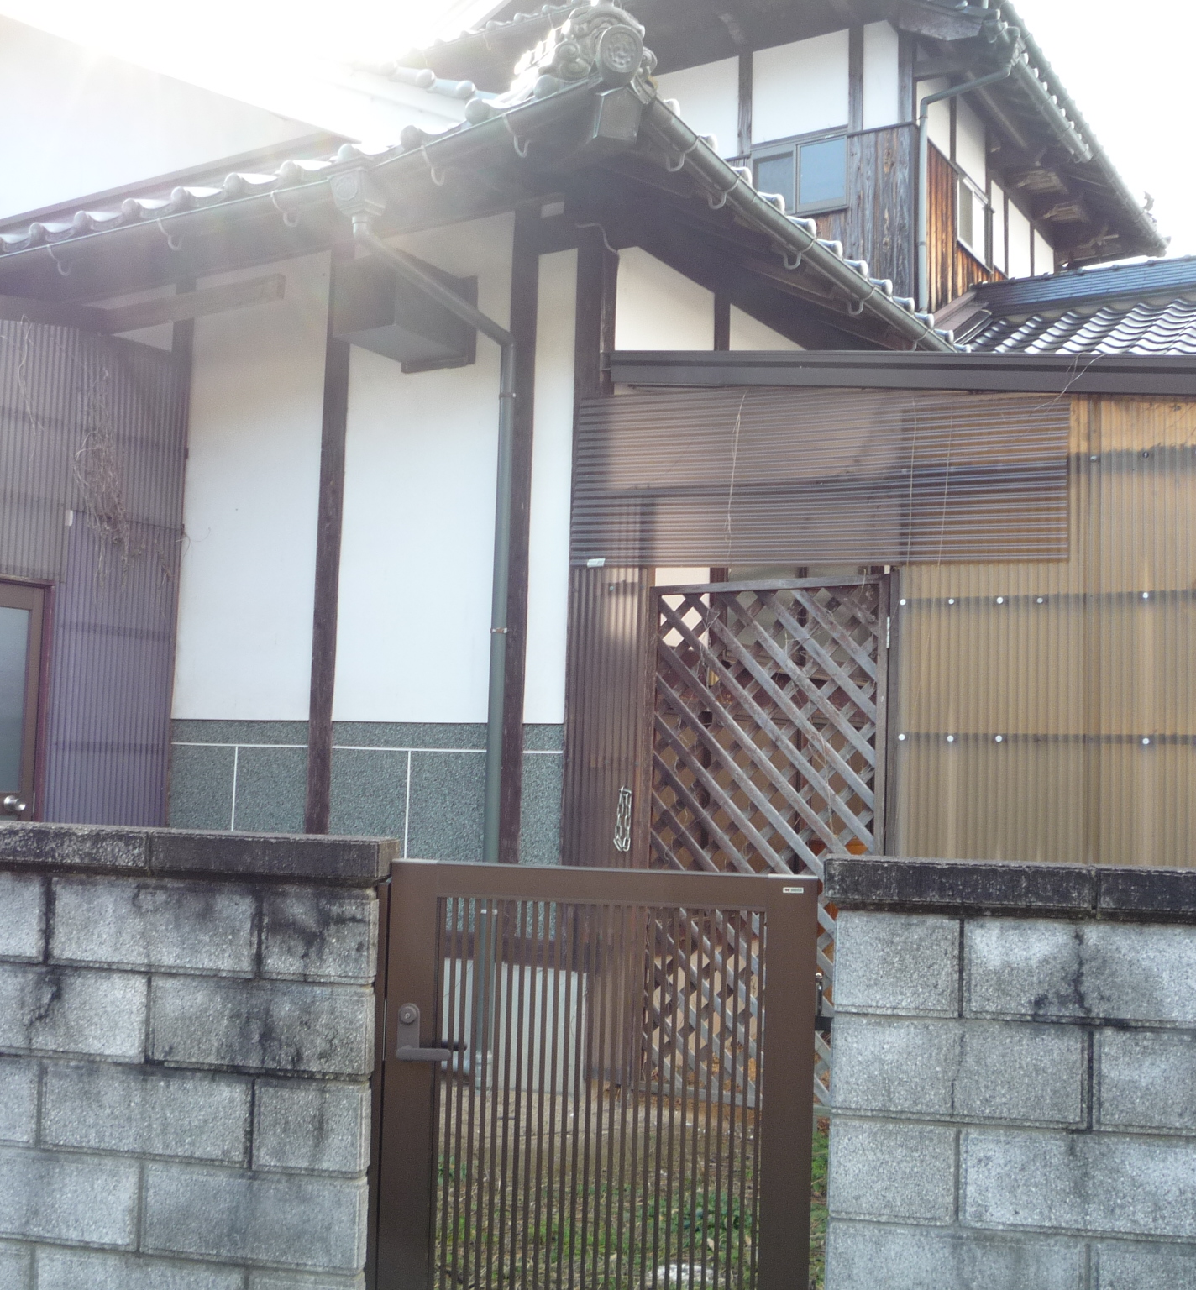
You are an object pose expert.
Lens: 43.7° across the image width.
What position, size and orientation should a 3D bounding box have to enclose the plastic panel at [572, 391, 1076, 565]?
[{"bbox_3d":[0.698,-0.602,5.171,1.833,0.655,0.020,0,-4,30],"label":"plastic panel"}]

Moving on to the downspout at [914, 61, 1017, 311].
[{"bbox_3d":[2.730,-3.401,11.111,0.721,1.800,0.080,-1,-5,30],"label":"downspout"}]

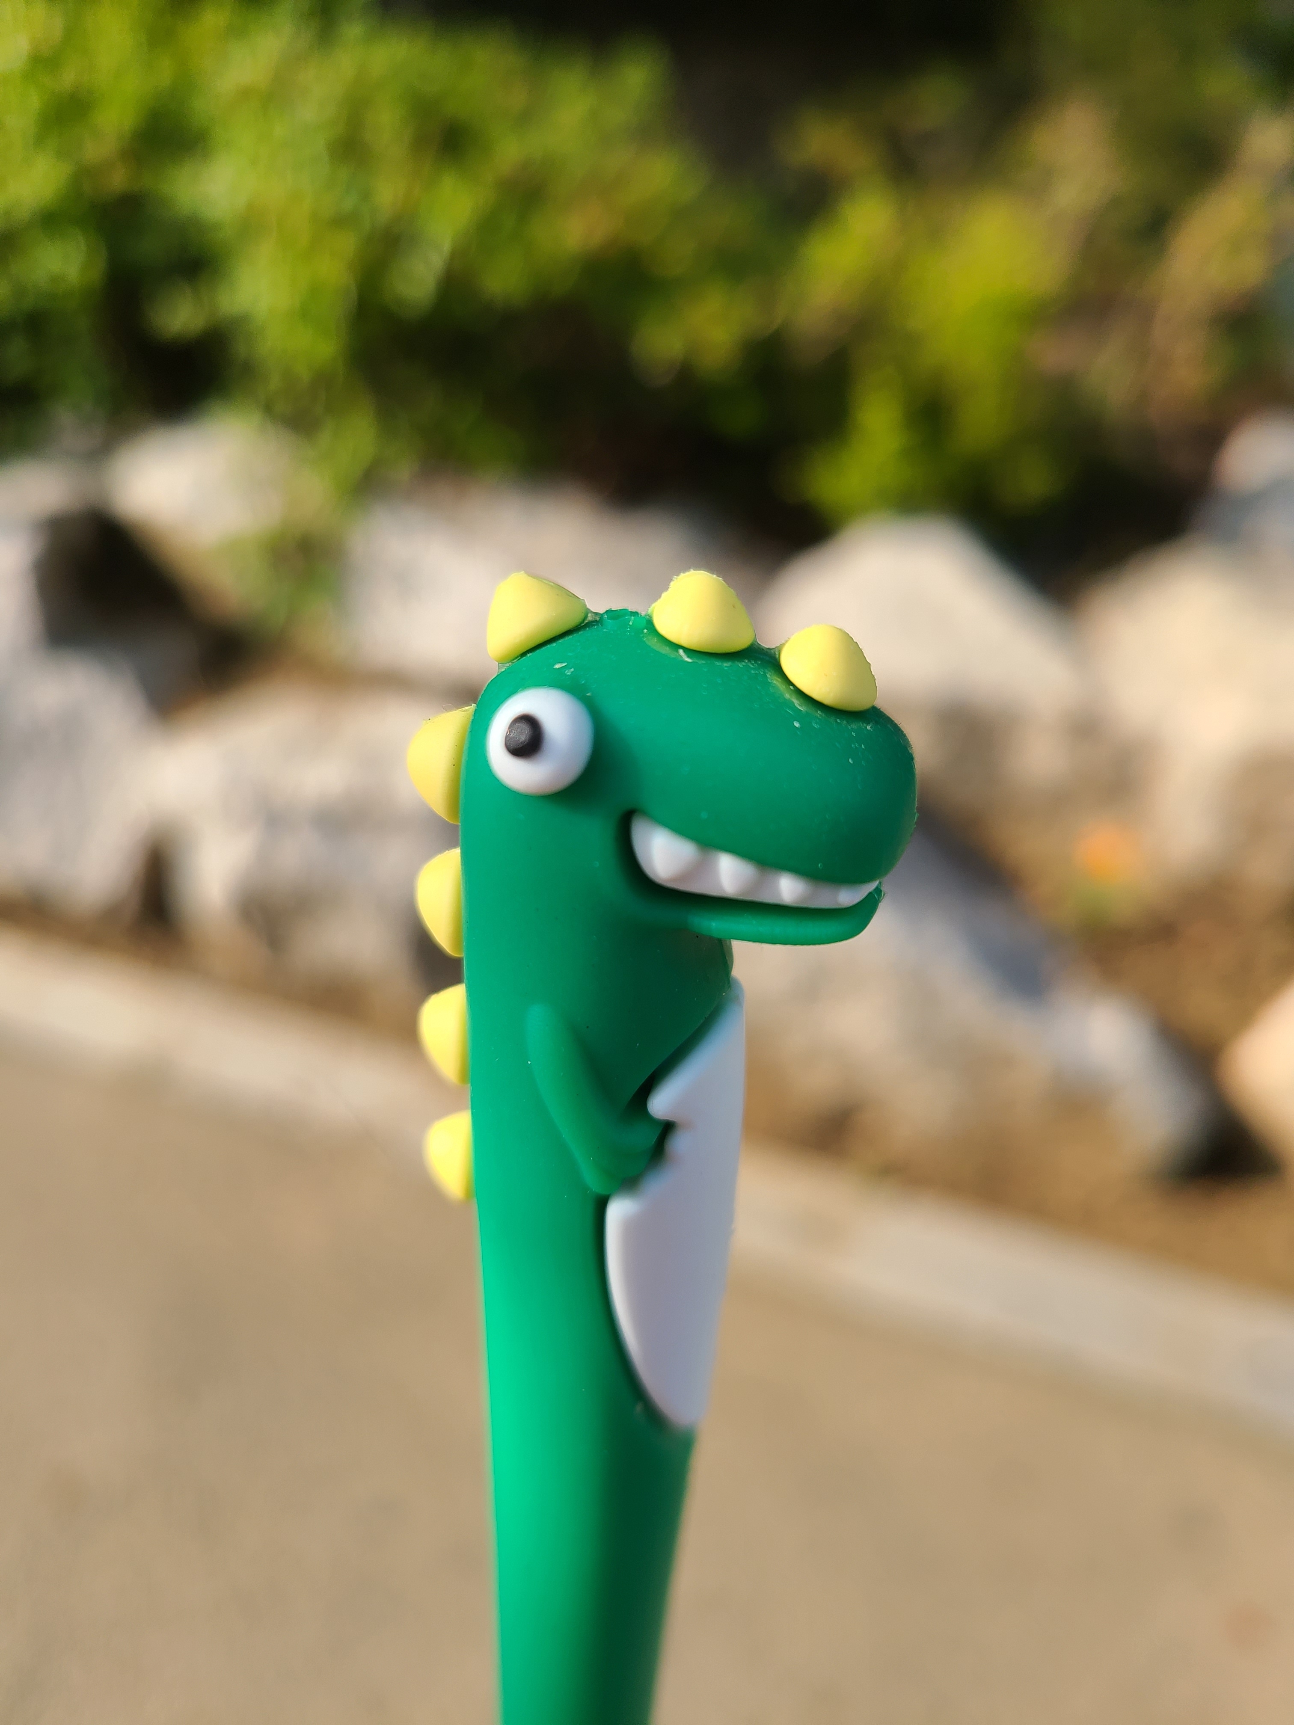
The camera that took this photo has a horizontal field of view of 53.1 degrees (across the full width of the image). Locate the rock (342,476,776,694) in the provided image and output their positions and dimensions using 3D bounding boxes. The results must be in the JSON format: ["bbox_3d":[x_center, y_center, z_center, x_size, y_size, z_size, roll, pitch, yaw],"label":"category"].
[{"bbox_3d":[-0.169,-0.534,2.500,0.825,0.382,0.450,6,26,14],"label":"rock"}]

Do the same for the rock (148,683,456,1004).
[{"bbox_3d":[-0.533,-0.037,2.100,0.466,0.478,0.380,6,26,14],"label":"rock"}]

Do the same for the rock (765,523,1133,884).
[{"bbox_3d":[0.468,-0.299,2.150,0.555,0.513,0.420,6,26,14],"label":"rock"}]

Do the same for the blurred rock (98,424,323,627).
[{"bbox_3d":[-0.873,-0.708,2.650,0.379,0.366,0.360,6,26,14],"label":"blurred rock"}]

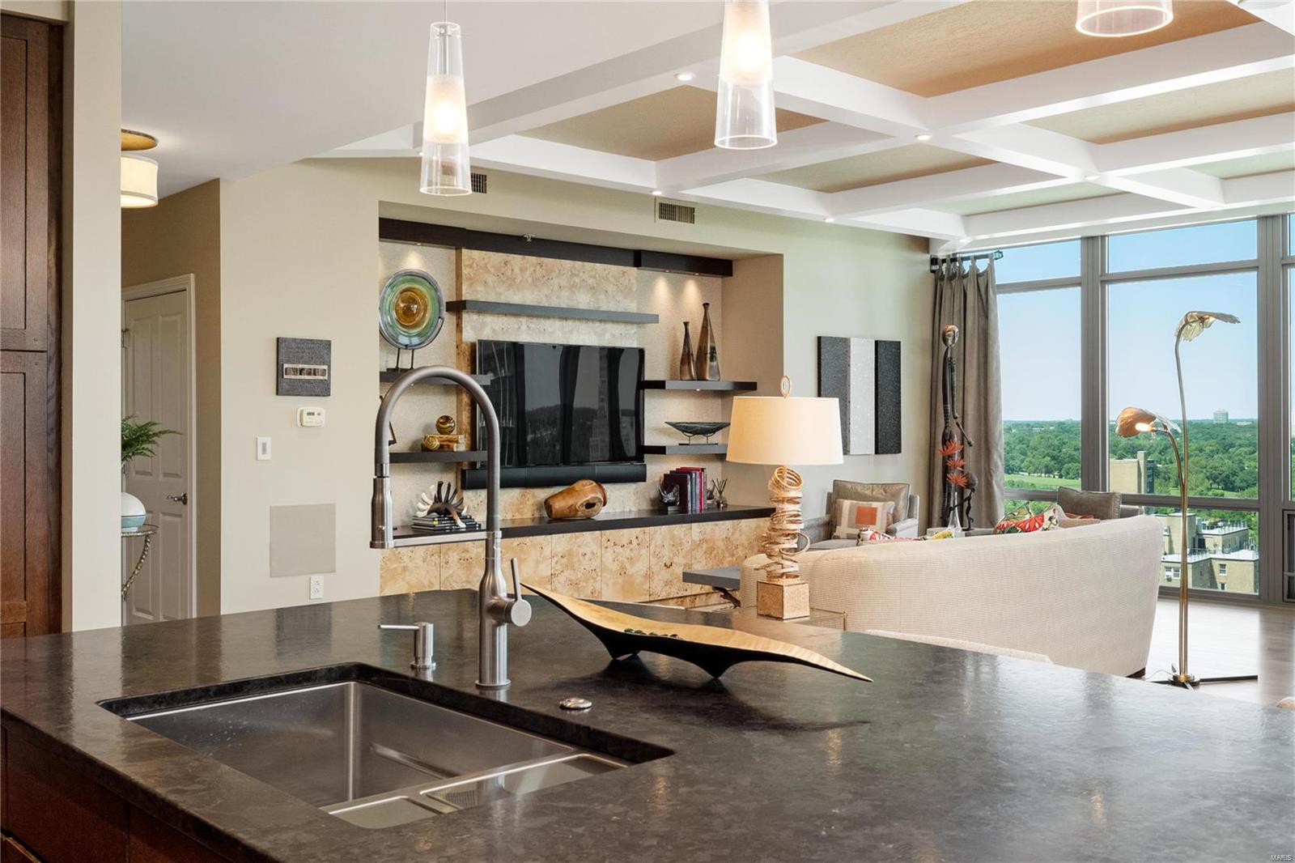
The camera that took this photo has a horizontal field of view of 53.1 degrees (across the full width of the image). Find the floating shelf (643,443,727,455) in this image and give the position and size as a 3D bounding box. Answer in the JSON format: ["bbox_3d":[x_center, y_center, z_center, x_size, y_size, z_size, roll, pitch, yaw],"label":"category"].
[{"bbox_3d":[0.363,0.131,9.716,0.955,0.063,0.368,0,1,-42],"label":"floating shelf"}]

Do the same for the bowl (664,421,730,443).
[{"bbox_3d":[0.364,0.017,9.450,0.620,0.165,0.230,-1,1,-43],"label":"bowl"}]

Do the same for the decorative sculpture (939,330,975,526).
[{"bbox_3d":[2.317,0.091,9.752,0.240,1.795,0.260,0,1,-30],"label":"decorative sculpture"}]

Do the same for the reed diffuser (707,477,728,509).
[{"bbox_3d":[0.540,0.460,9.668,0.120,0.225,0.115,0,0,-43],"label":"reed diffuser"}]

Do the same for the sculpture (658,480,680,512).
[{"bbox_3d":[0.158,0.474,9.013,0.120,0.205,0.110,0,0,-42],"label":"sculpture"}]

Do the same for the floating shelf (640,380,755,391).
[{"bbox_3d":[0.350,-0.329,9.464,0.947,0.063,0.361,-1,1,-43],"label":"floating shelf"}]

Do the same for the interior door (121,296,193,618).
[{"bbox_3d":[-2.768,0.258,7.303,0.045,2.035,0.915,0,0,-42],"label":"interior door"}]

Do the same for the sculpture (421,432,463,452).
[{"bbox_3d":[-1.261,0.071,8.005,0.225,0.120,0.140,0,0,-42],"label":"sculpture"}]

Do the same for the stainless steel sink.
[{"bbox_3d":[-0.388,0.547,1.754,0.460,0.240,0.810,0,0,-42],"label":"stainless steel sink"}]

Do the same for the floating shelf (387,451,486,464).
[{"bbox_3d":[-1.473,0.159,8.046,0.950,0.064,0.368,0,1,-42],"label":"floating shelf"}]

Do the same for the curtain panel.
[{"bbox_3d":[2.611,-0.110,10.622,0.160,2.660,0.700,0,1,-42],"label":"curtain panel"}]

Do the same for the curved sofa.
[{"bbox_3d":[1.480,0.863,6.100,2.500,0.830,1.100,-1,1,-42],"label":"curved sofa"}]

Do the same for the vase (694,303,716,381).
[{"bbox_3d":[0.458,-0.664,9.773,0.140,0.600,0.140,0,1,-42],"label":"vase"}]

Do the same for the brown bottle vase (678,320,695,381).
[{"bbox_3d":[0.284,-0.577,9.351,0.128,0.423,0.128,-1,1,-43],"label":"brown bottle vase"}]

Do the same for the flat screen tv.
[{"bbox_3d":[-0.559,-0.176,8.634,1.440,0.806,0.065,-1,1,-43],"label":"flat screen tv"}]

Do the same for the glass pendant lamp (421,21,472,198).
[{"bbox_3d":[-0.367,-0.590,2.360,0.094,0.300,0.094,0,0,0],"label":"glass pendant lamp"}]

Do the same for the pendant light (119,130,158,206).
[{"bbox_3d":[-2.455,-1.169,5.760,0.530,0.270,0.530,0,1,0],"label":"pendant light"}]

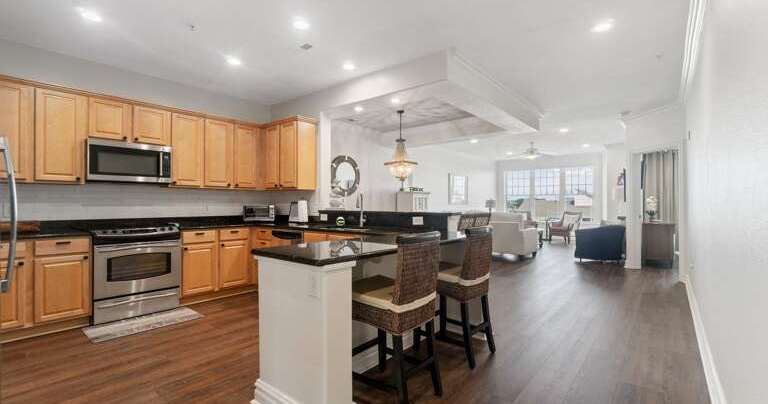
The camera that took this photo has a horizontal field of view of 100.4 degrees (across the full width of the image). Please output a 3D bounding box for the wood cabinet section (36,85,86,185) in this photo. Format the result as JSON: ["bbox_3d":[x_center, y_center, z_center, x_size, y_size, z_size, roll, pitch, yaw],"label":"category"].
[{"bbox_3d":[-3.347,-0.635,3.308,0.335,0.910,0.370,0,0,41],"label":"wood cabinet section"}]

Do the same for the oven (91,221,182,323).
[{"bbox_3d":[-2.825,0.772,3.620,0.670,0.920,0.757,-1,-1,41],"label":"oven"}]

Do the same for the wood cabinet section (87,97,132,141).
[{"bbox_3d":[-3.099,-0.880,3.590,0.335,0.420,0.381,0,0,41],"label":"wood cabinet section"}]

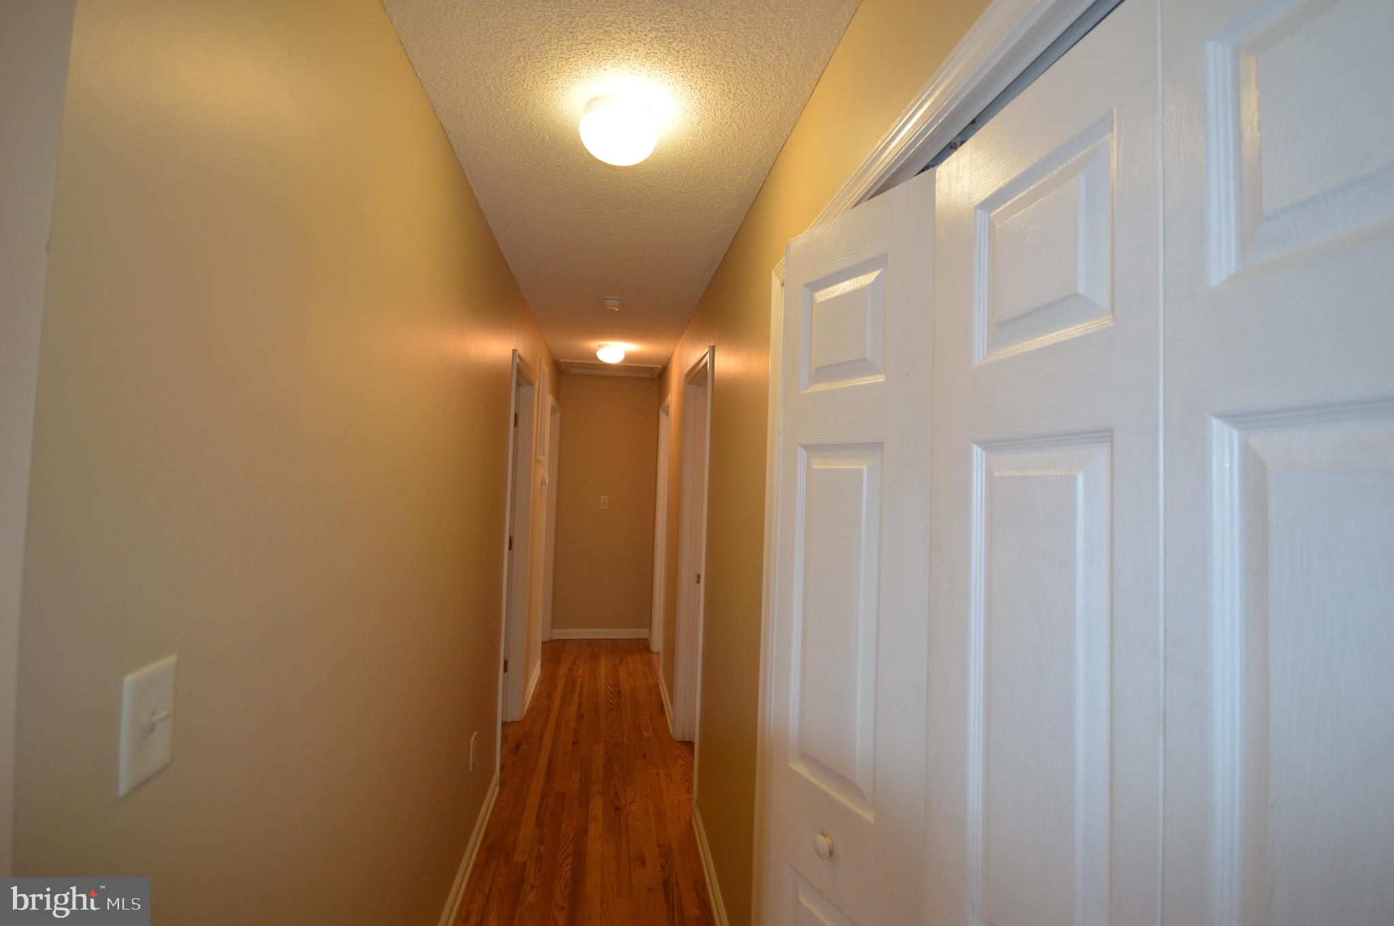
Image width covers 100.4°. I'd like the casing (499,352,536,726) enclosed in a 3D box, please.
[{"bbox_3d":[-1.009,0.502,3.167,0.100,2.084,0.832,2,-1,-9],"label":"casing"}]

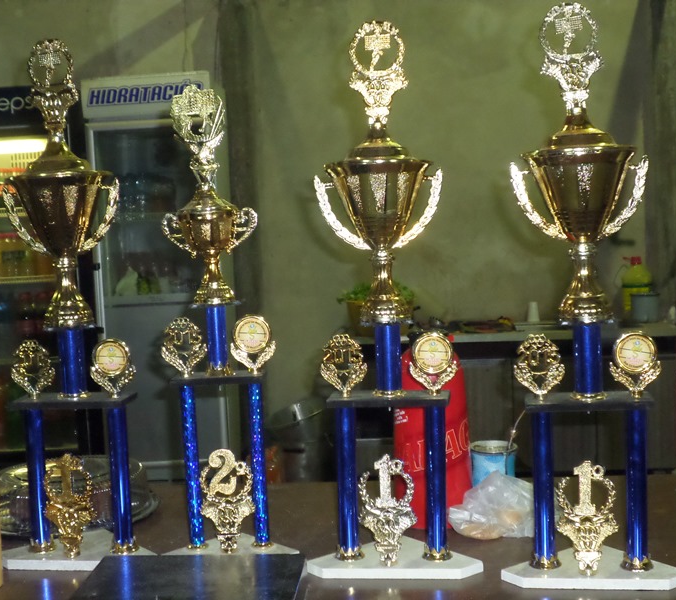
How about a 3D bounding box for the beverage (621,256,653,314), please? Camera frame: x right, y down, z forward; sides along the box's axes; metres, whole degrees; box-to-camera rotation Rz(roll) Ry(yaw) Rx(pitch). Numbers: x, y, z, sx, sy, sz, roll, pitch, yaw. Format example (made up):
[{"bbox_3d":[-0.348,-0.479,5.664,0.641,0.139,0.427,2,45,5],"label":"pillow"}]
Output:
[{"bbox_3d":[1.321,-0.049,4.385,0.130,0.282,0.120,-2,6,0],"label":"beverage"}]

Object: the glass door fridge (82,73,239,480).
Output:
[{"bbox_3d":[-0.873,-0.113,5.096,0.615,1.956,0.600,-2,6,1],"label":"glass door fridge"}]

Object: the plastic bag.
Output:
[{"bbox_3d":[0.257,0.323,1.607,0.160,0.090,0.120,-2,6,0],"label":"plastic bag"}]

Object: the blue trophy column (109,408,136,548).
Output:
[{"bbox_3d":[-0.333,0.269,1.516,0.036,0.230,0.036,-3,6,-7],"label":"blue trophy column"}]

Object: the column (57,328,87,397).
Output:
[{"bbox_3d":[-0.403,0.093,1.506,0.043,0.106,0.043,-3,6,-7],"label":"column"}]

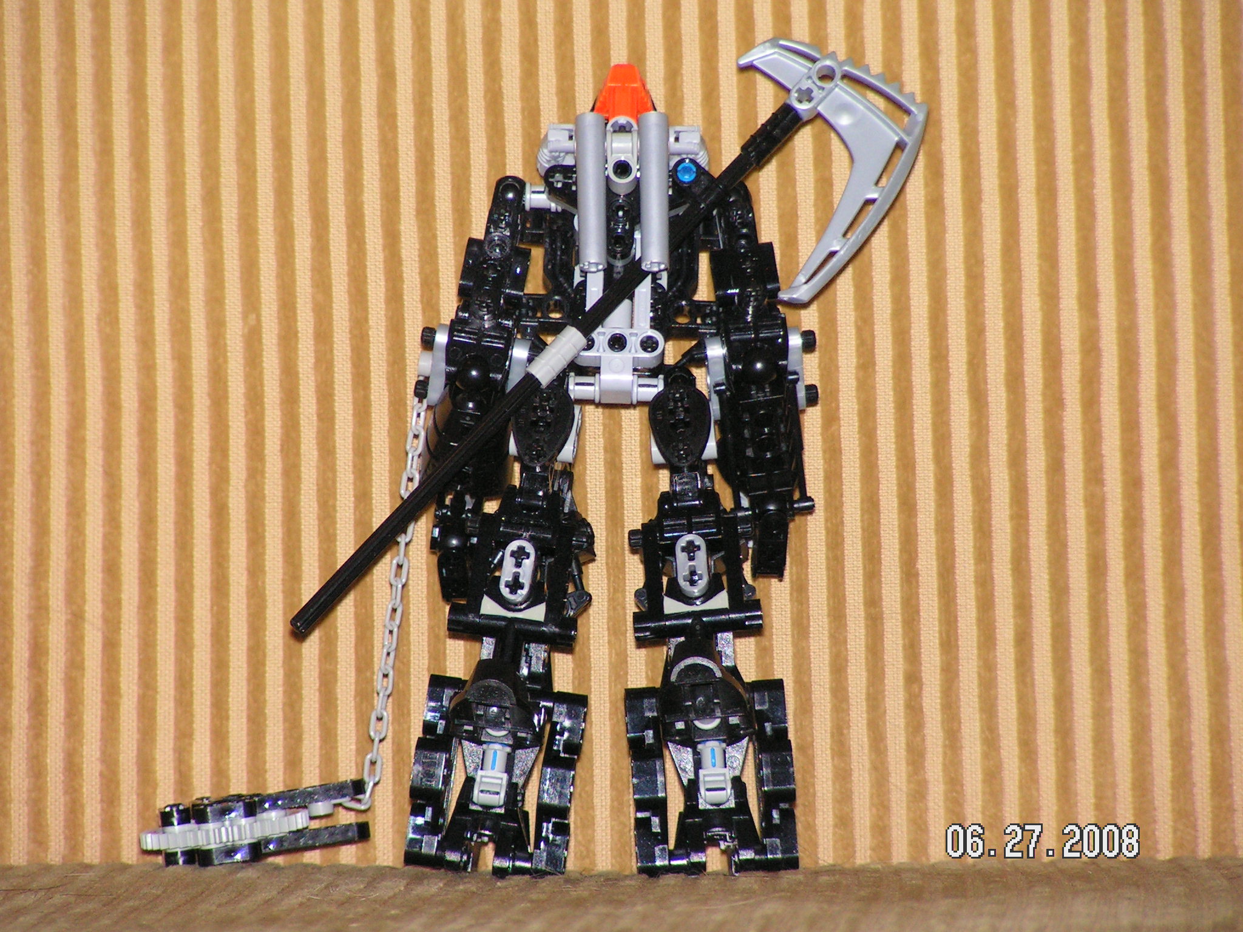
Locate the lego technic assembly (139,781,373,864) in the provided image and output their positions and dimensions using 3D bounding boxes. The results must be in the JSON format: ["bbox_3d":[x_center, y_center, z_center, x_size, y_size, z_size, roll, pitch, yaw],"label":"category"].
[{"bbox_3d":[-0.091,0.088,2.020,0.058,0.017,0.030,-9,6,1],"label":"lego technic assembly"}]

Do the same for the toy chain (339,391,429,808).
[{"bbox_3d":[-0.059,0.033,2.030,0.011,0.108,0.009,7,-10,1],"label":"toy chain"}]

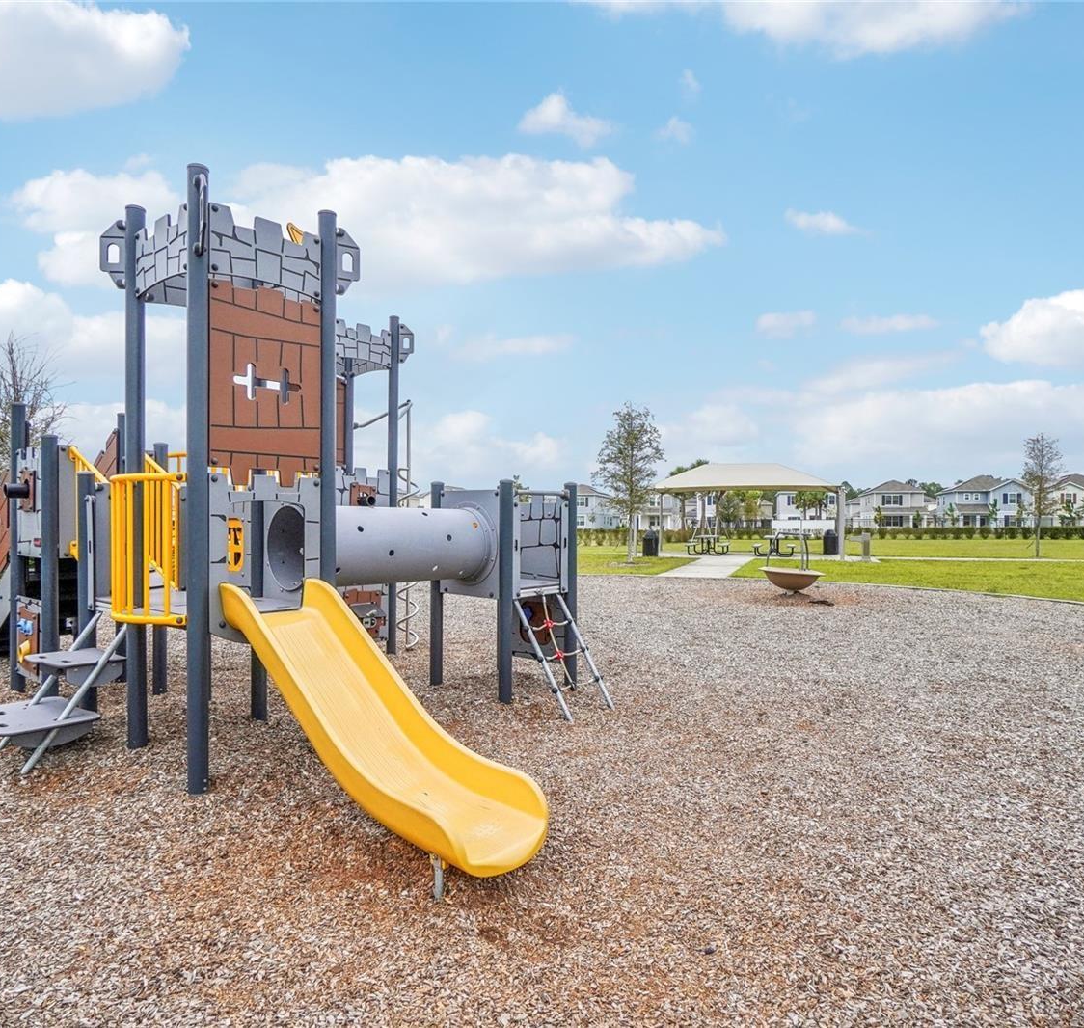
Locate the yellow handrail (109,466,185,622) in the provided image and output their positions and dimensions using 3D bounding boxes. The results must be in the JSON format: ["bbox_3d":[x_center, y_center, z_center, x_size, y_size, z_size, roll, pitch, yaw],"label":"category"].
[{"bbox_3d":[-2.330,0.200,4.015,0.740,0.850,0.250,0,-1,38],"label":"yellow handrail"}]

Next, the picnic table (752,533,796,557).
[{"bbox_3d":[8.930,1.210,26.300,1.600,0.760,1.830,0,0,22],"label":"picnic table"}]

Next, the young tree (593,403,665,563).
[{"bbox_3d":[2.800,-0.985,22.000,2.300,5.140,2.300,0,0,0],"label":"young tree"}]

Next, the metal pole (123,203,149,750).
[{"bbox_3d":[-2.537,-0.237,4.290,0.105,3.385,0.105,0,0,0],"label":"metal pole"}]

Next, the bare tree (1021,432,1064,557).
[{"bbox_3d":[18.240,-0.700,25.000,1.400,4.570,1.400,0,0,0],"label":"bare tree"}]

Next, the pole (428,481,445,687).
[{"bbox_3d":[-0.905,0.604,5.930,0.108,1.750,0.108,0,-1,38],"label":"pole"}]

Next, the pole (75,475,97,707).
[{"bbox_3d":[-3.369,0.577,5.080,0.105,1.769,0.105,0,0,0],"label":"pole"}]

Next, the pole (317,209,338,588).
[{"bbox_3d":[-1.389,-0.225,4.450,0.108,3.490,0.108,0,-1,38],"label":"pole"}]

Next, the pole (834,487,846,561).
[{"bbox_3d":[10.410,0.340,23.800,0.200,2.520,0.200,0,0,0],"label":"pole"}]

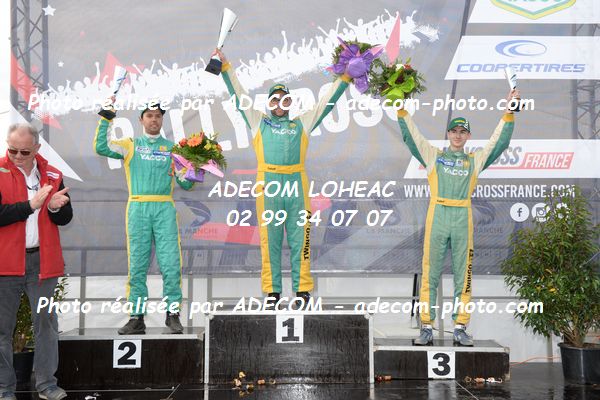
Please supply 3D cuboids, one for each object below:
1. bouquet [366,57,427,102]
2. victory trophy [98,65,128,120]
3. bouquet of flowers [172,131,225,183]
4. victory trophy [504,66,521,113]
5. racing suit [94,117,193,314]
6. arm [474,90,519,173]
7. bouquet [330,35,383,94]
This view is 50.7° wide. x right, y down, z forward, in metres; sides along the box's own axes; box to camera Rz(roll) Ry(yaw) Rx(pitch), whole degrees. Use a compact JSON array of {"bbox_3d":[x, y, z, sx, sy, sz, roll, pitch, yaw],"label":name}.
[{"bbox_3d":[0.727,-0.908,4.770,0.440,0.350,0.380,0,-2,6],"label":"bouquet"},{"bbox_3d":[-1.399,-0.806,4.750,0.125,0.390,0.120,17,-2,-11],"label":"victory trophy"},{"bbox_3d":[-0.741,-0.310,4.620,0.400,0.360,0.350,0,-2,-11],"label":"bouquet of flowers"},{"bbox_3d":[1.594,-0.829,4.750,0.100,0.350,0.100,-9,-2,11],"label":"victory trophy"},{"bbox_3d":[-1.181,0.117,4.780,0.740,1.490,0.420,0,-2,-12],"label":"racing suit"},{"bbox_3d":[1.485,-0.514,4.750,0.230,0.630,0.190,21,-2,5],"label":"arm"},{"bbox_3d":[0.437,-1.065,4.980,0.420,0.420,0.380,0,-1,0],"label":"bouquet"}]

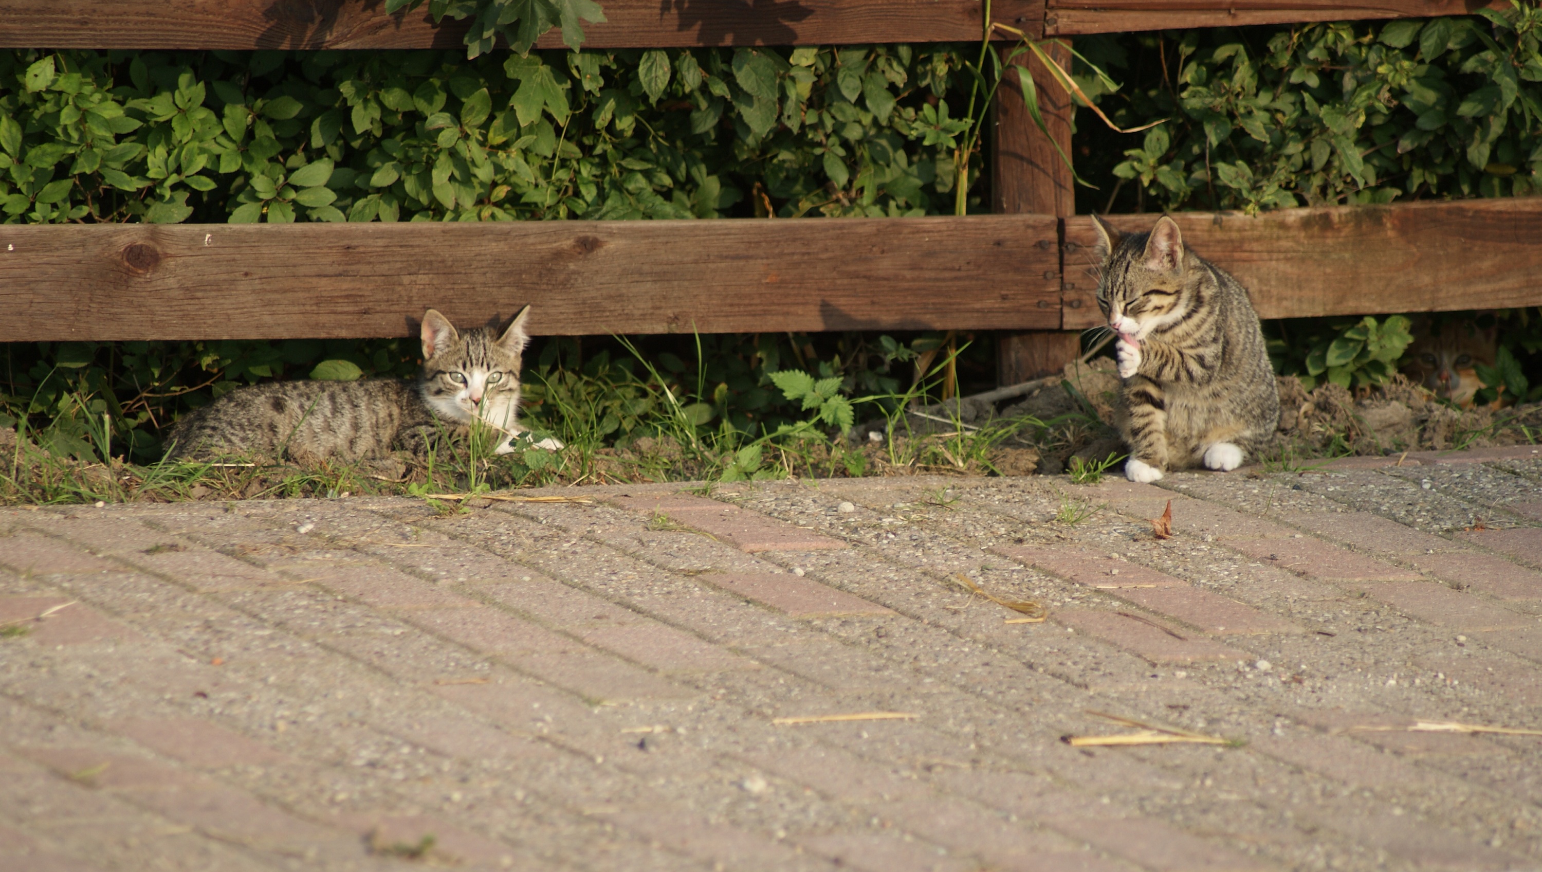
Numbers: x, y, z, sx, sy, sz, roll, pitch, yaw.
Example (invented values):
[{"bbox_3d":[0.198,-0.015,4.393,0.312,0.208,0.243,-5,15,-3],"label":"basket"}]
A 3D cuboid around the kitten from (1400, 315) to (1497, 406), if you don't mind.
[{"bbox_3d":[0.648,-0.078,11.053,0.140,0.145,0.260,2,10,6],"label":"kitten"}]

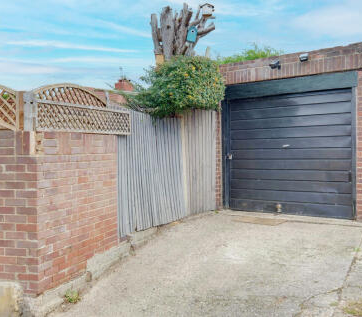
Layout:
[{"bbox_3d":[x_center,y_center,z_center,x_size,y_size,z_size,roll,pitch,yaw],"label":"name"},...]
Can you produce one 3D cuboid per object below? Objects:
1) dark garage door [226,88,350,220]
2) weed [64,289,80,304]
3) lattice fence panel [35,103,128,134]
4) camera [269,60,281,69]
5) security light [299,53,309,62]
[{"bbox_3d":[1.691,-0.193,7.178,2.280,2.220,0.250,0,1,37],"label":"dark garage door"},{"bbox_3d":[-1.072,1.351,4.270,0.130,0.120,0.140,0,1,21],"label":"weed"},{"bbox_3d":[-1.008,-0.418,4.859,0.050,0.290,1.760,0,1,21],"label":"lattice fence panel"},{"bbox_3d":[1.553,-1.540,7.170,0.170,0.130,0.140,-2,2,-44],"label":"camera"},{"bbox_3d":[1.953,-1.598,6.900,0.150,0.130,0.110,0,0,37],"label":"security light"}]

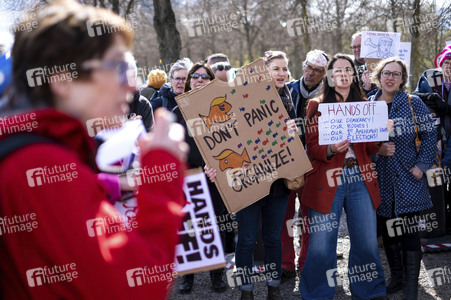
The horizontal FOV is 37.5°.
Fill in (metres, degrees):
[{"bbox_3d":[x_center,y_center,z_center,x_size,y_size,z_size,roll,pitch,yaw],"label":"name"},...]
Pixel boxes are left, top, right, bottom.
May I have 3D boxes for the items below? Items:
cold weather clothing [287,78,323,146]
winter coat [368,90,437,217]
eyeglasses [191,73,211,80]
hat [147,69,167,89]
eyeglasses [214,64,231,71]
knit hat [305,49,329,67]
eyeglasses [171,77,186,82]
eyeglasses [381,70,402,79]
[{"bbox_3d":[0.629,-0.159,5.150,0.530,0.760,0.330,1,5,18],"label":"cold weather clothing"},{"bbox_3d":[1.227,0.021,4.680,0.530,0.860,0.360,2,5,20],"label":"winter coat"},{"bbox_3d":[-0.187,-0.558,5.020,0.143,0.045,0.140,0,6,0],"label":"eyeglasses"},{"bbox_3d":[-0.728,-0.760,7.100,0.210,0.200,0.230,-1,5,-18],"label":"hat"},{"bbox_3d":[-0.022,-0.709,5.720,0.143,0.045,0.140,-2,5,-25],"label":"eyeglasses"},{"bbox_3d":[0.692,-0.698,5.020,0.190,0.140,0.210,17,9,23],"label":"knit hat"},{"bbox_3d":[-0.357,-0.566,5.300,0.140,0.042,0.140,-1,4,-9],"label":"eyeglasses"},{"bbox_3d":[1.166,-0.524,4.616,0.140,0.047,0.142,8,9,19],"label":"eyeglasses"}]

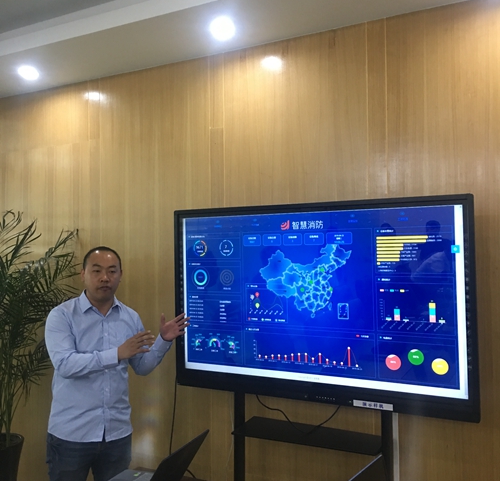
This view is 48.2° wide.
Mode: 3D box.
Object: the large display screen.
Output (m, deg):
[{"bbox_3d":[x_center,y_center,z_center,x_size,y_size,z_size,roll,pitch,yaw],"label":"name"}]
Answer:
[{"bbox_3d":[0.286,0.294,2.701,1.528,0.938,0.088,-1,-1,29],"label":"large display screen"}]

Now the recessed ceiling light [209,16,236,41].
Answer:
[{"bbox_3d":[-0.138,-1.075,2.794,0.130,0.050,0.130,-1,-1,0],"label":"recessed ceiling light"}]

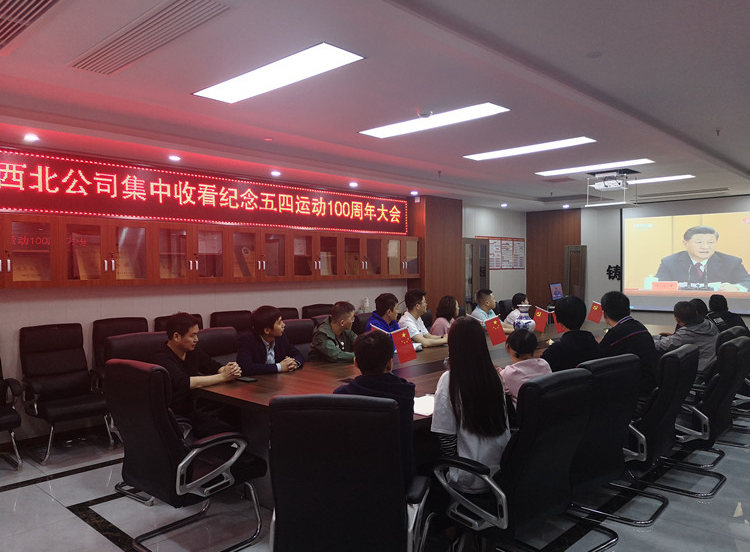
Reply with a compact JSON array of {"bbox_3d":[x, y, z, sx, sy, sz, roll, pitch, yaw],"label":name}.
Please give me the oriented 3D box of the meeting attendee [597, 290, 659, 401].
[{"bbox_3d":[1.591,0.808,3.918,0.550,1.360,0.780,-1,0,-34],"label":"meeting attendee"}]

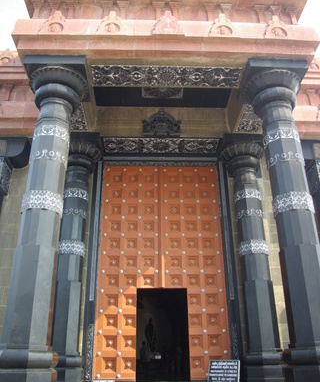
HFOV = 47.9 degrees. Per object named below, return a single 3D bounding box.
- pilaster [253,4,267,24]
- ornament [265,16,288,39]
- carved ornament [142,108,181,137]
[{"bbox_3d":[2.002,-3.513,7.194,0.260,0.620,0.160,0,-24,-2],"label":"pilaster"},{"bbox_3d":[2.185,-3.029,6.761,0.470,0.580,0.200,0,-24,-2],"label":"ornament"},{"bbox_3d":[0.026,-1.773,9.470,1.011,0.948,0.210,0,-24,-2],"label":"carved ornament"}]

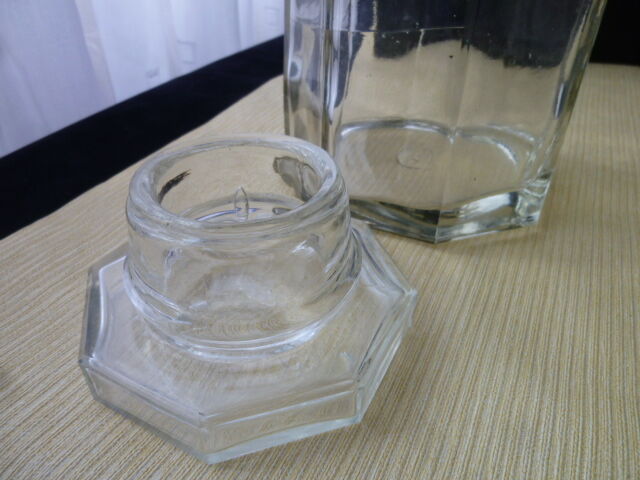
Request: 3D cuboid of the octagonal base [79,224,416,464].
[{"bbox_3d":[-0.026,0.022,0.174,0.110,0.018,0.110,18,39,20],"label":"octagonal base"}]

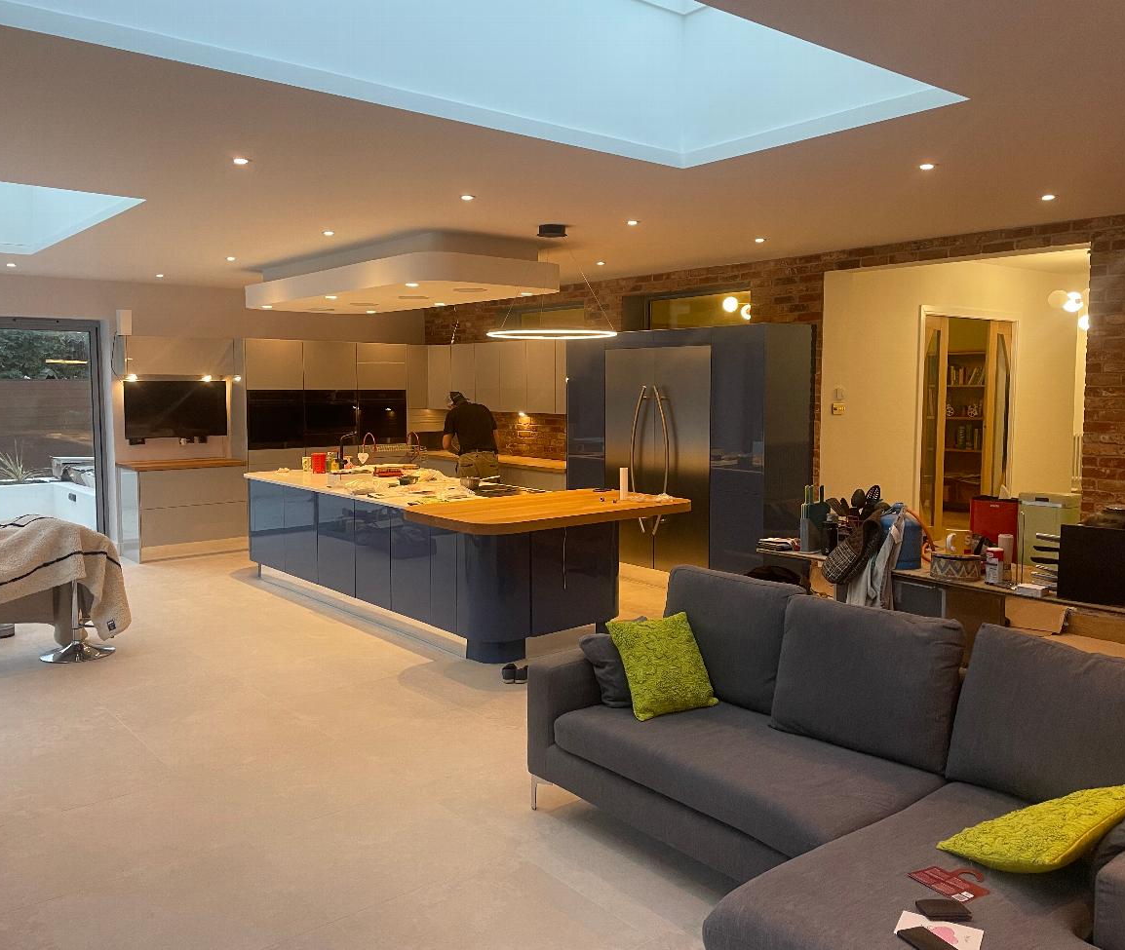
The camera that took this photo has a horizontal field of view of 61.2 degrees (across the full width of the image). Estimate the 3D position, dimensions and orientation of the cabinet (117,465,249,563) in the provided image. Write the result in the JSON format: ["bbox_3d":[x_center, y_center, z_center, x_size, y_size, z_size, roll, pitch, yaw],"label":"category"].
[{"bbox_3d":[-3.736,0.330,9.408,1.050,0.900,0.668,-4,7,-40],"label":"cabinet"}]

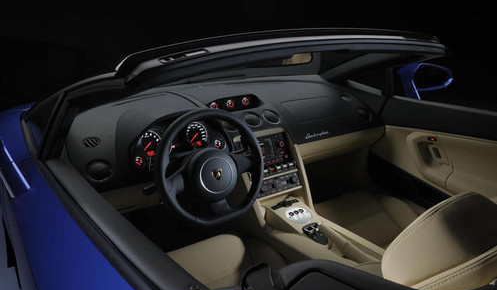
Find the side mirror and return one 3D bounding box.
[{"bbox_3d":[0.830,-0.288,2.331,0.220,0.180,0.165,-8,18,-18],"label":"side mirror"}]

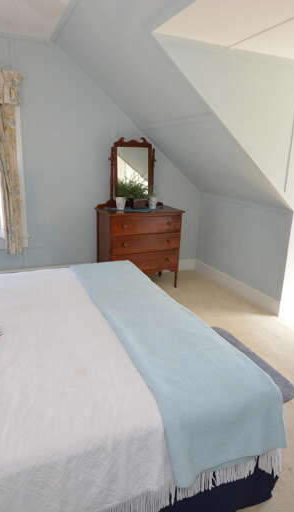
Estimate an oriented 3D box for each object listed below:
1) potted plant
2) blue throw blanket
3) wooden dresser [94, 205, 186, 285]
[{"bbox_3d":[-0.139,-0.708,3.805,0.337,0.306,0.275,-5,18,-24],"label":"potted plant"},{"bbox_3d":[-0.031,0.459,2.088,0.627,0.337,1.897,-4,18,-22],"label":"blue throw blanket"},{"bbox_3d":[-0.096,-0.083,3.994,0.979,0.979,0.444,-5,18,-24],"label":"wooden dresser"}]

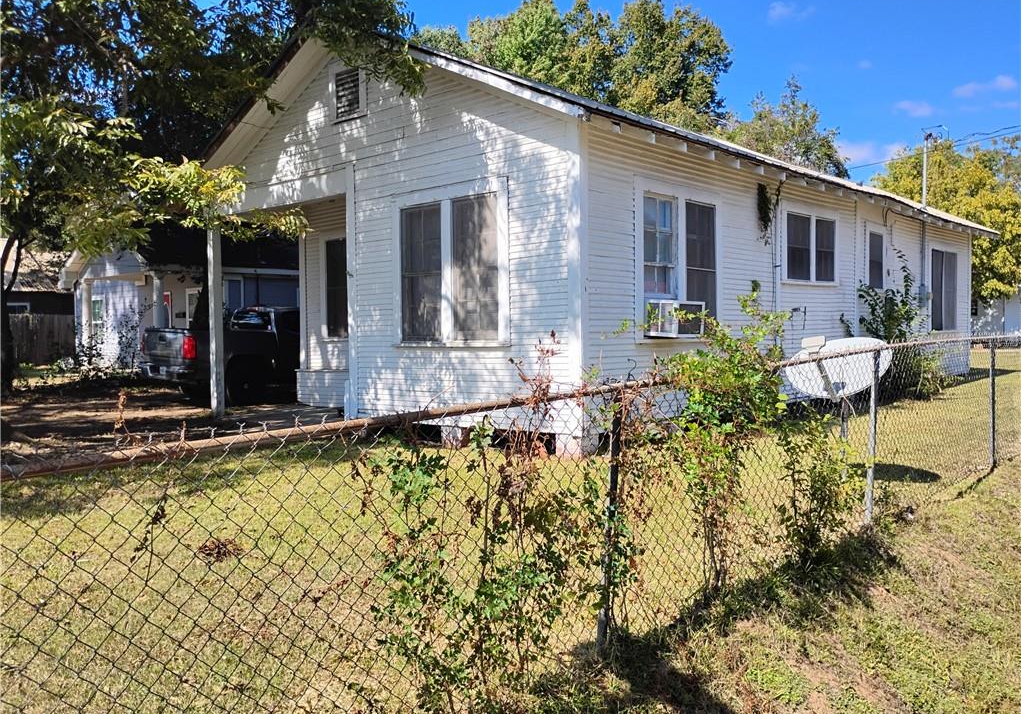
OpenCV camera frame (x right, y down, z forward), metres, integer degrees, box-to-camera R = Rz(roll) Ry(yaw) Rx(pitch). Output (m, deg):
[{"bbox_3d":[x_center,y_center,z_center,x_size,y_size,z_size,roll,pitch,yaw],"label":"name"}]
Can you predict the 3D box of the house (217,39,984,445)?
[{"bbox_3d":[2.673,-1.881,15.985,8.600,5.300,14.600,1,2,44],"label":"house"}]

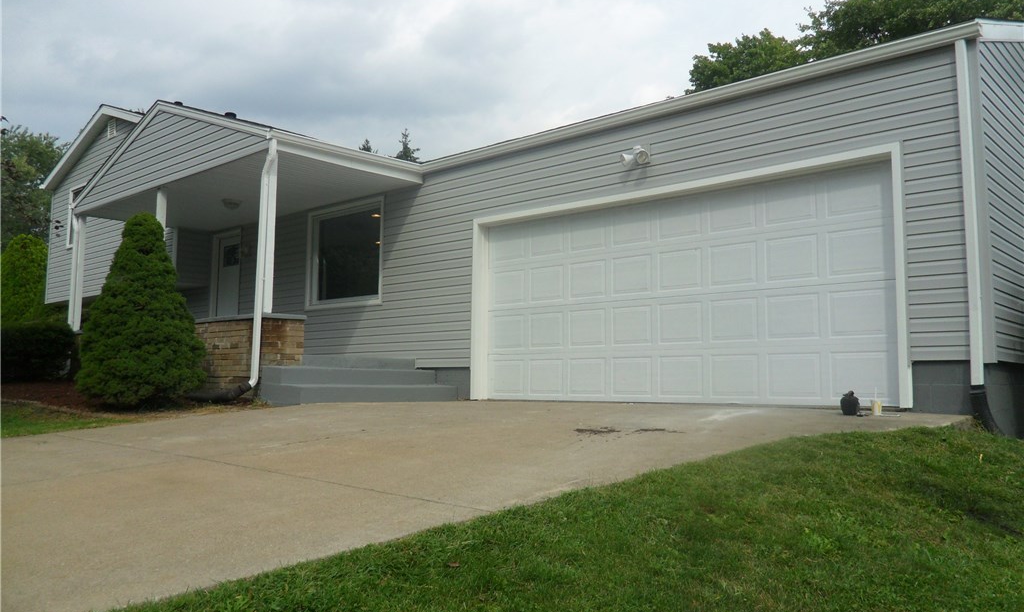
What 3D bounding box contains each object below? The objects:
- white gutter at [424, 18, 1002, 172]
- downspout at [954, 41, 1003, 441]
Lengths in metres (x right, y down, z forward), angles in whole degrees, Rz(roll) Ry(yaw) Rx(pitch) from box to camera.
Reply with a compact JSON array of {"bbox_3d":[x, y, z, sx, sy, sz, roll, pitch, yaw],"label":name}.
[{"bbox_3d":[1.276,-2.008,8.521,6.666,0.139,0.139,-4,-7,42],"label":"white gutter"},{"bbox_3d":[3.645,-0.590,6.249,0.198,3.135,0.129,-4,-7,42],"label":"downspout"}]

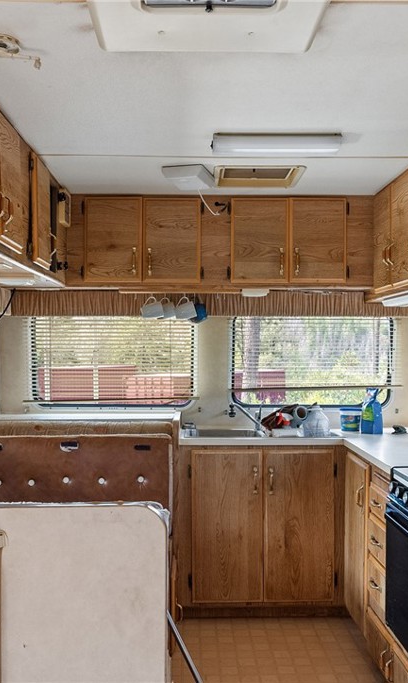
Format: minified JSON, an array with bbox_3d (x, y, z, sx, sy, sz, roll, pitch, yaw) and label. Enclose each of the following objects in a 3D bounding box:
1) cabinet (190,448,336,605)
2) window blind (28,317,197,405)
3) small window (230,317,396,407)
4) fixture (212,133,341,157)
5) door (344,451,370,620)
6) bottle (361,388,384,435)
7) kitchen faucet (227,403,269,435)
[{"bbox_3d":[0.263,0.830,3.306,0.658,0.709,0.470,0,0,-1],"label":"cabinet"},{"bbox_3d":[-0.472,0.103,3.524,0.875,0.495,0.050,0,0,-1],"label":"window blind"},{"bbox_3d":[0.566,0.087,3.515,0.873,0.463,0.040,0,0,-1],"label":"small window"},{"bbox_3d":[0.258,-0.699,2.435,0.455,0.045,0.130,0,0,-1],"label":"fixture"},{"bbox_3d":[0.639,0.829,2.879,0.025,0.678,0.337,0,0,-1],"label":"door"},{"bbox_3d":[0.808,0.334,3.277,0.078,0.222,0.067,0,-1,41],"label":"bottle"},{"bbox_3d":[0.213,0.373,3.266,0.192,0.163,0.080,0,0,-10],"label":"kitchen faucet"}]

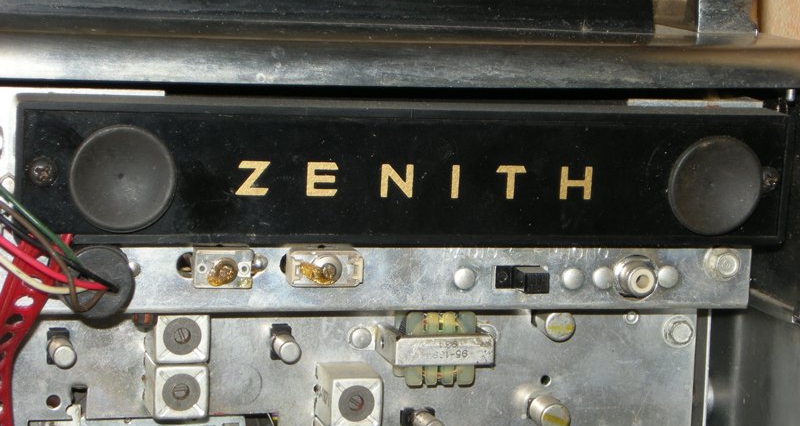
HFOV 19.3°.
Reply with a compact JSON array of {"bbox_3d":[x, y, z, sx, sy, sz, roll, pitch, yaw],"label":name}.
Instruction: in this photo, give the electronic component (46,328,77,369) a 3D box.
[{"bbox_3d":[-0.085,0.035,0.590,0.006,0.017,0.009,0,98,-13],"label":"electronic component"}]

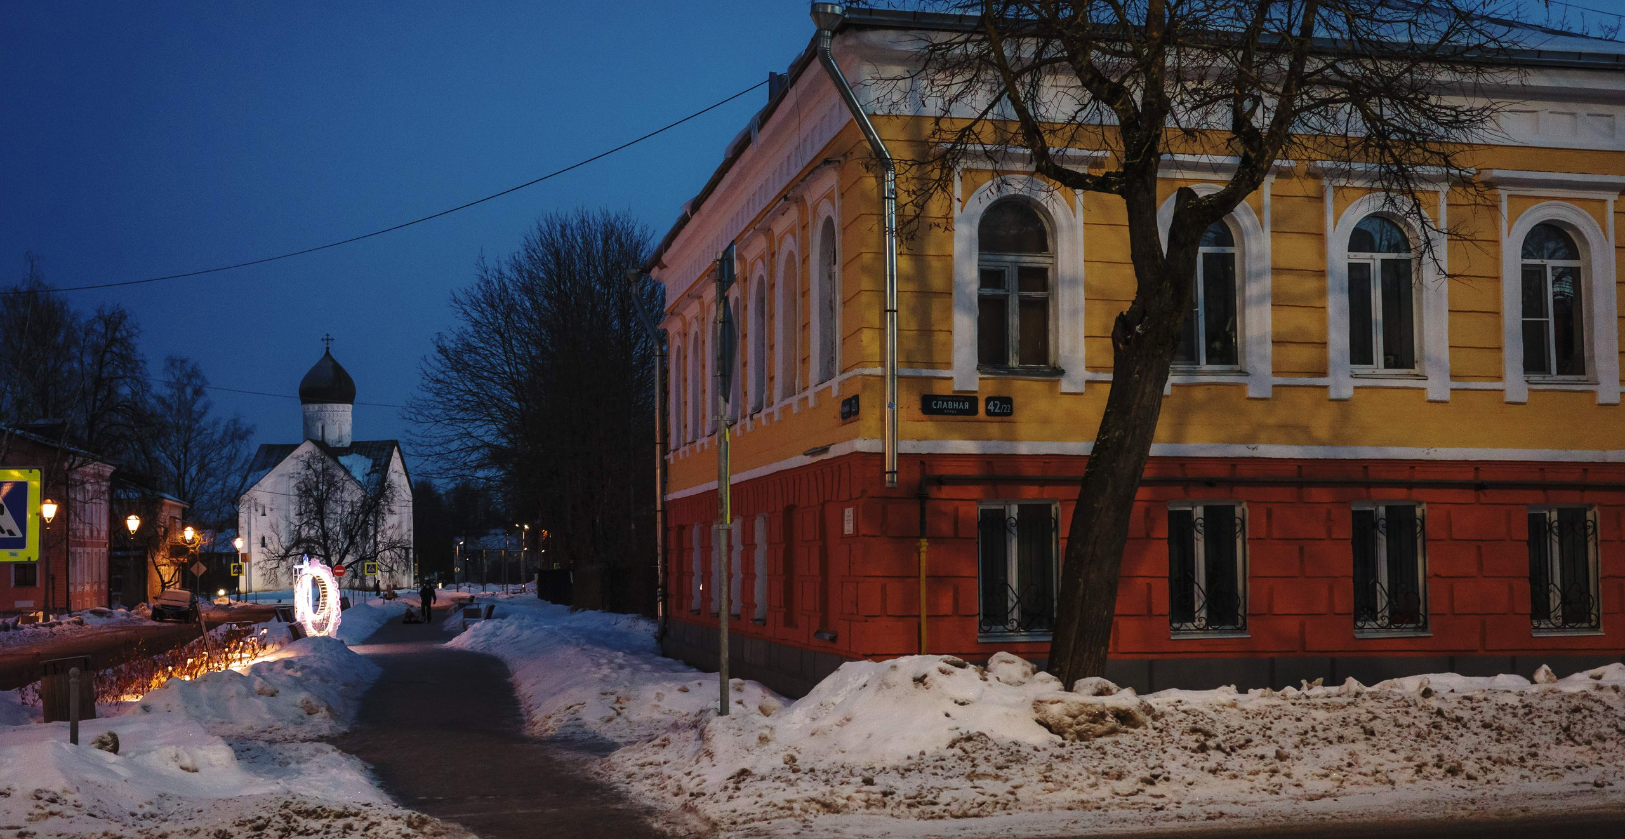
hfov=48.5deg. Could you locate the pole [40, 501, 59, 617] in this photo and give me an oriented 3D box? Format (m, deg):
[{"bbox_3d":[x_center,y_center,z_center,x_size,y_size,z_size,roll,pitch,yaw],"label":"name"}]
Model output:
[{"bbox_3d":[-28.322,5.226,67.000,0.500,4.500,0.500,1,-5,-12],"label":"pole"}]

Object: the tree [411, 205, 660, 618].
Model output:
[{"bbox_3d":[-12.292,-0.281,80.000,11.500,18.100,11.500,1,-5,-12],"label":"tree"}]

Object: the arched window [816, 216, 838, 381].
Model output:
[{"bbox_3d":[0.344,-1.725,25.733,0.240,2.360,1.120,1,-5,-12],"label":"arched window"}]

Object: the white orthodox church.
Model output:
[{"bbox_3d":[-43.230,3.918,162.942,12.000,23.009,13.400,0,-5,2],"label":"white orthodox church"}]

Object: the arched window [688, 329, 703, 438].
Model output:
[{"bbox_3d":[-2.507,-0.733,38.756,0.200,2.400,1.200,1,-5,-12],"label":"arched window"}]

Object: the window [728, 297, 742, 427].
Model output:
[{"bbox_3d":[-1.290,-1.114,33.284,0.240,2.340,1.100,1,-5,-12],"label":"window"}]

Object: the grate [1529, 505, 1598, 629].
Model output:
[{"bbox_3d":[10.441,2.076,25.072,1.080,1.700,0.100,1,-5,-11],"label":"grate"}]

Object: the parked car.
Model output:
[{"bbox_3d":[-27.766,8.119,78.500,1.700,1.450,4.150,1,-5,-12],"label":"parked car"}]

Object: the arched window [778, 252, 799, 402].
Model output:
[{"bbox_3d":[-0.389,-1.510,29.146,0.200,2.400,1.200,1,-5,-12],"label":"arched window"}]

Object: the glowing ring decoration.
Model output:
[{"bbox_3d":[-13.301,4.890,48.500,0.420,2.350,2.250,-1,-5,8],"label":"glowing ring decoration"}]

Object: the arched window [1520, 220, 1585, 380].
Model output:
[{"bbox_3d":[10.426,-1.694,25.476,1.080,2.280,0.220,1,-5,-11],"label":"arched window"}]

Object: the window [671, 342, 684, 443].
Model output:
[{"bbox_3d":[-3.106,-0.544,41.477,0.200,2.400,1.200,1,-5,-12],"label":"window"}]

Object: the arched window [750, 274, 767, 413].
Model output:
[{"bbox_3d":[-0.934,-1.338,31.619,0.200,2.400,1.200,1,-5,-12],"label":"arched window"}]

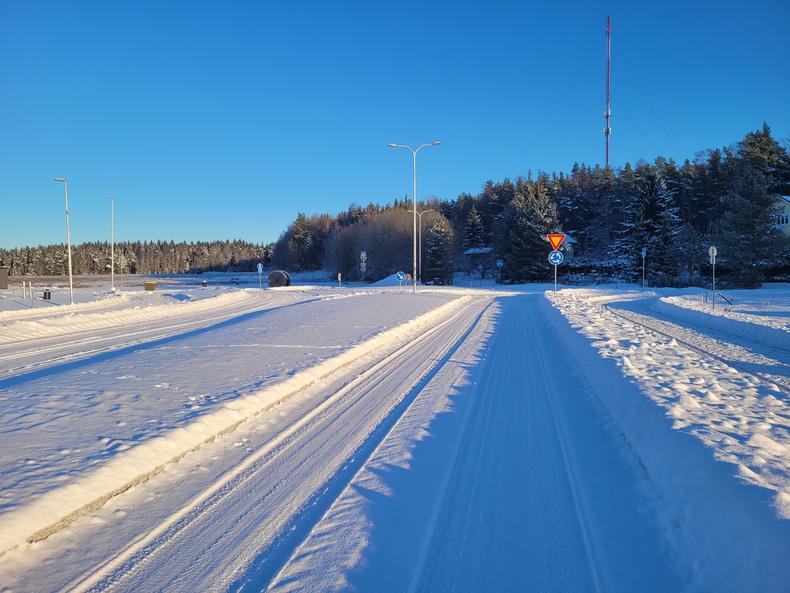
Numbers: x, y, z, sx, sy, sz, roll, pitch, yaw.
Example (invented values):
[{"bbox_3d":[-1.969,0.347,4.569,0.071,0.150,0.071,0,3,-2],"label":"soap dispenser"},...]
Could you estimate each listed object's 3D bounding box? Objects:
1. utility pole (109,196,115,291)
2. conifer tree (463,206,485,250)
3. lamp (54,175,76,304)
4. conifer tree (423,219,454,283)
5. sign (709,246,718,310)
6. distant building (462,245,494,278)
[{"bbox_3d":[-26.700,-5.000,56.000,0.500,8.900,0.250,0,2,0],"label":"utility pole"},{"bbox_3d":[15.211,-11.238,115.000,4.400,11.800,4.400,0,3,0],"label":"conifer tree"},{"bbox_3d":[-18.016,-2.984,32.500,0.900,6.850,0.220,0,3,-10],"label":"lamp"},{"bbox_3d":[6.450,-6.746,88.000,4.800,9.600,4.800,0,3,0],"label":"conifer tree"},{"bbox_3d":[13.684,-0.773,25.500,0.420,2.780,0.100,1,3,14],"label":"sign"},{"bbox_3d":[15.054,-6.220,107.000,6.000,5.400,6.000,0,3,6],"label":"distant building"}]

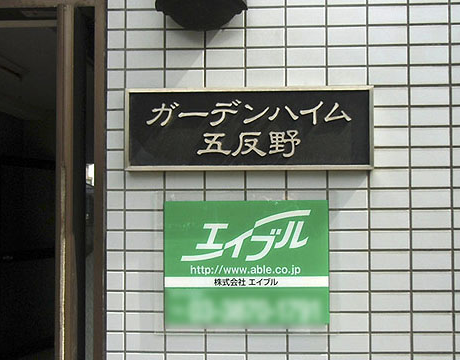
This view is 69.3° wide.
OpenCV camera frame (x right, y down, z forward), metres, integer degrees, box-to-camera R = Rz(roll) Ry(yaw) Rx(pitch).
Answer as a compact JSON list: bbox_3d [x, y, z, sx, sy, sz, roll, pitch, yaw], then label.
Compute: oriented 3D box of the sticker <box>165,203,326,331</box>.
[{"bbox_3d":[0.040,0.205,0.813,0.398,0.308,0.008,0,-1,1],"label":"sticker"}]

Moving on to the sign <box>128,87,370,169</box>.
[{"bbox_3d":[0.045,-0.122,0.809,0.593,0.199,0.022,0,-1,1],"label":"sign"}]

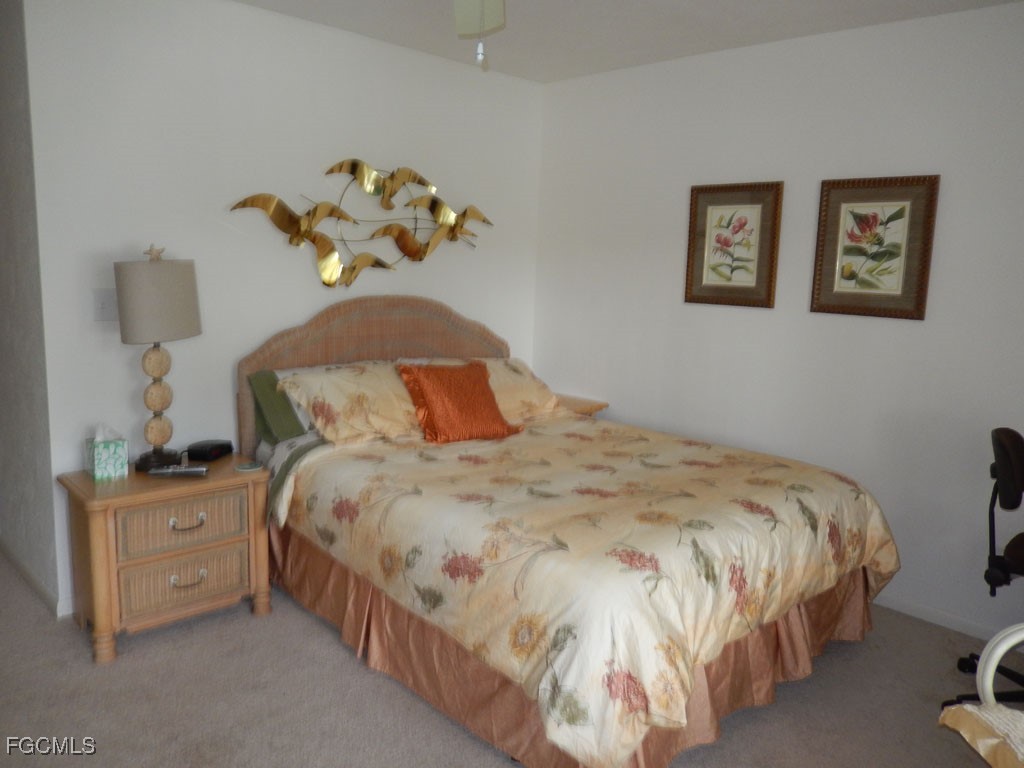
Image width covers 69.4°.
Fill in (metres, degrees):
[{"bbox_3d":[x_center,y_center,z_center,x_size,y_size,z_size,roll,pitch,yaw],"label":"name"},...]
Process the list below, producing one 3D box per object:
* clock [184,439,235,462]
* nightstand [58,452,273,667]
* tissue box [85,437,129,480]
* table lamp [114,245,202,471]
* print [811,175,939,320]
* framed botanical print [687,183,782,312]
[{"bbox_3d":[-1.233,0.268,3.066,0.100,0.054,0.170,5,10,15],"label":"clock"},{"bbox_3d":[-1.317,0.626,2.840,0.650,0.582,0.405,-6,13,-42],"label":"nightstand"},{"bbox_3d":[-1.501,0.272,2.745,0.110,0.130,0.110,-6,13,-42],"label":"tissue box"},{"bbox_3d":[-1.361,-0.102,2.831,0.295,0.850,0.295,-6,13,-42],"label":"table lamp"},{"bbox_3d":[1.534,-0.578,3.145,0.467,0.574,0.030,11,13,43],"label":"print"},{"bbox_3d":[1.073,-0.670,3.582,0.473,0.575,0.030,11,13,43],"label":"framed botanical print"}]

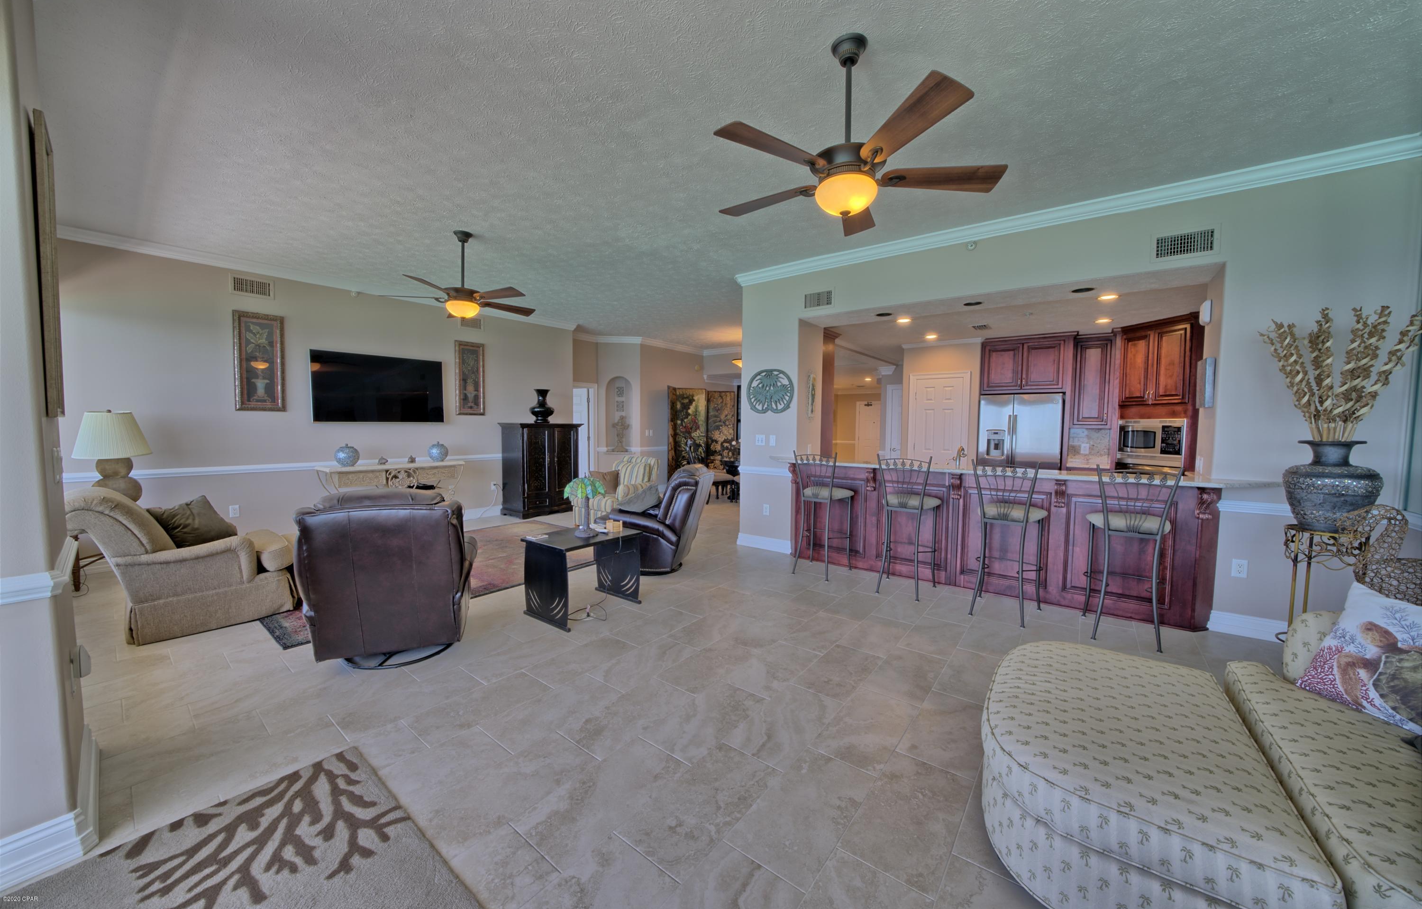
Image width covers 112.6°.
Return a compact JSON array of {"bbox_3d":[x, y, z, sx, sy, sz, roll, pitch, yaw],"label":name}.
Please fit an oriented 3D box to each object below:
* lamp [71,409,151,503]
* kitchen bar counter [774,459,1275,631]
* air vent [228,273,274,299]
[{"bbox_3d":[-5.102,0.067,4.038,0.430,0.880,0.430,4,5,41],"label":"lamp"},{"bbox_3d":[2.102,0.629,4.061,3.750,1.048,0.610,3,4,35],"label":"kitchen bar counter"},{"bbox_3d":[-4.838,-1.771,5.013,0.020,0.204,0.333,4,5,41],"label":"air vent"}]

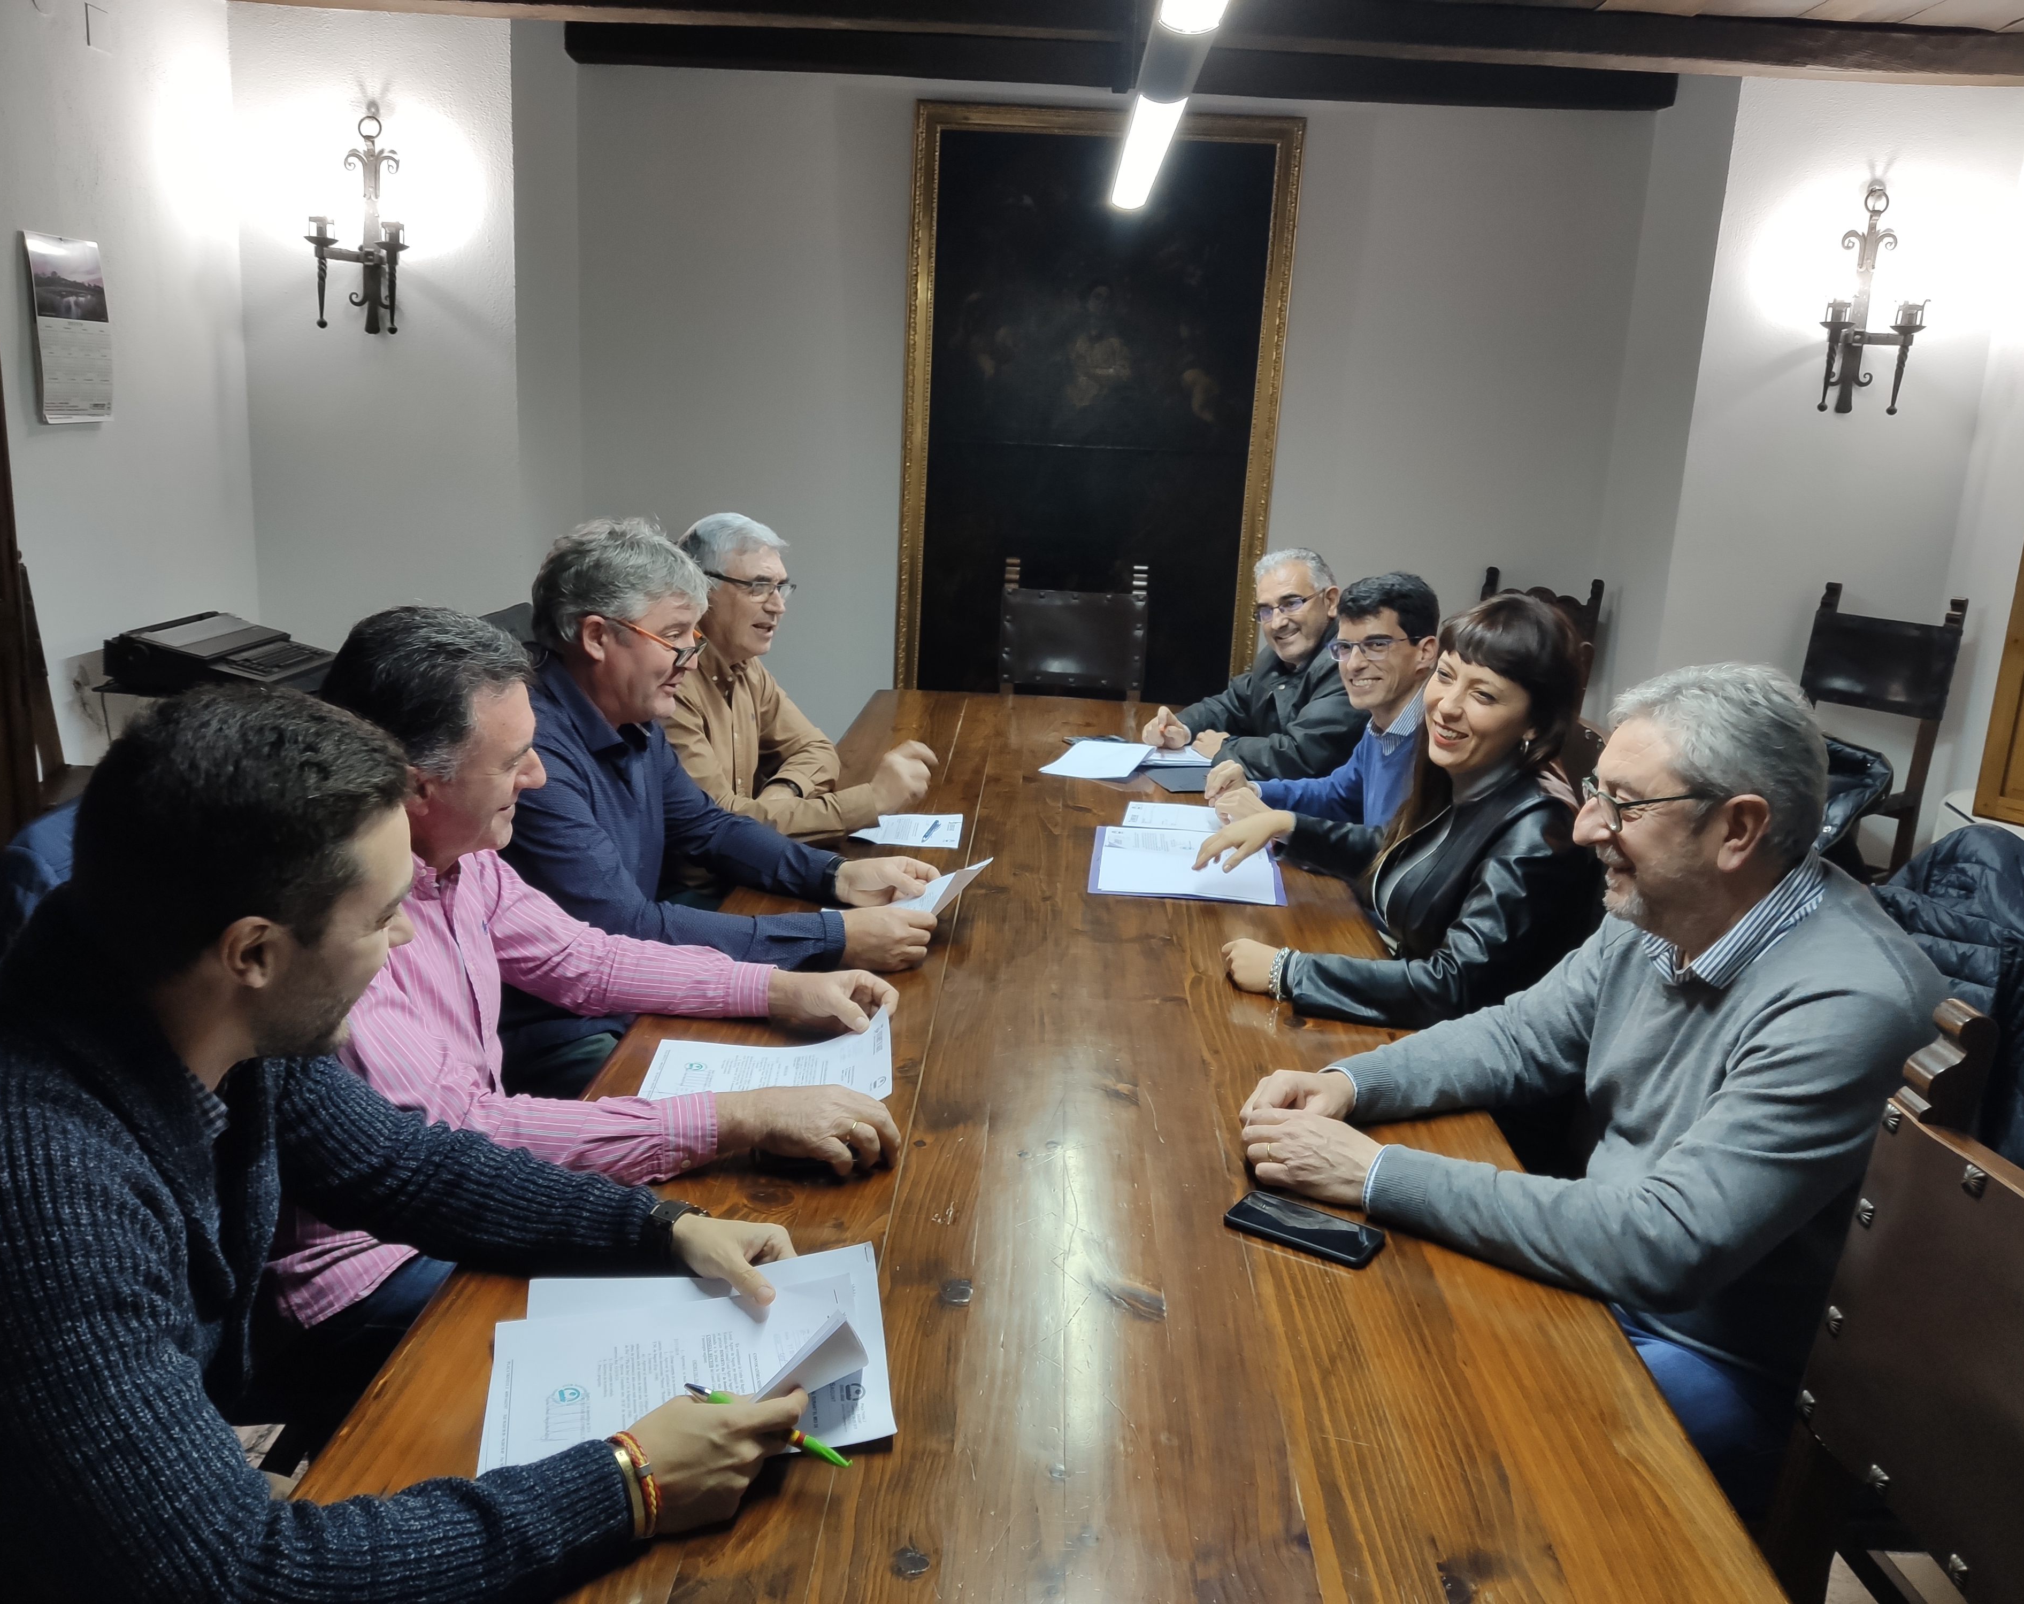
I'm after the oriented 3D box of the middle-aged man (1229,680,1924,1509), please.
[{"bbox_3d":[0.522,0.521,1.665,0.670,1.355,0.560,1,13,-7],"label":"middle-aged man"}]

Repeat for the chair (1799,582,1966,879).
[{"bbox_3d":[2.769,-0.123,5.562,0.480,1.120,0.470,-9,18,-43],"label":"chair"}]

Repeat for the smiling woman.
[{"bbox_3d":[0.617,0.341,2.483,0.660,1.345,0.570,-1,14,-18],"label":"smiling woman"}]

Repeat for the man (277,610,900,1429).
[{"bbox_3d":[-0.511,0.429,1.882,0.700,1.330,0.560,3,13,1],"label":"man"}]

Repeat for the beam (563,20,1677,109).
[{"bbox_3d":[0.355,-2.449,5.532,3.650,0.150,0.180,3,13,2],"label":"beam"}]

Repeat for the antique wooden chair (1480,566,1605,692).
[{"bbox_3d":[1.805,-0.276,6.110,0.480,1.080,0.480,15,18,43],"label":"antique wooden chair"}]

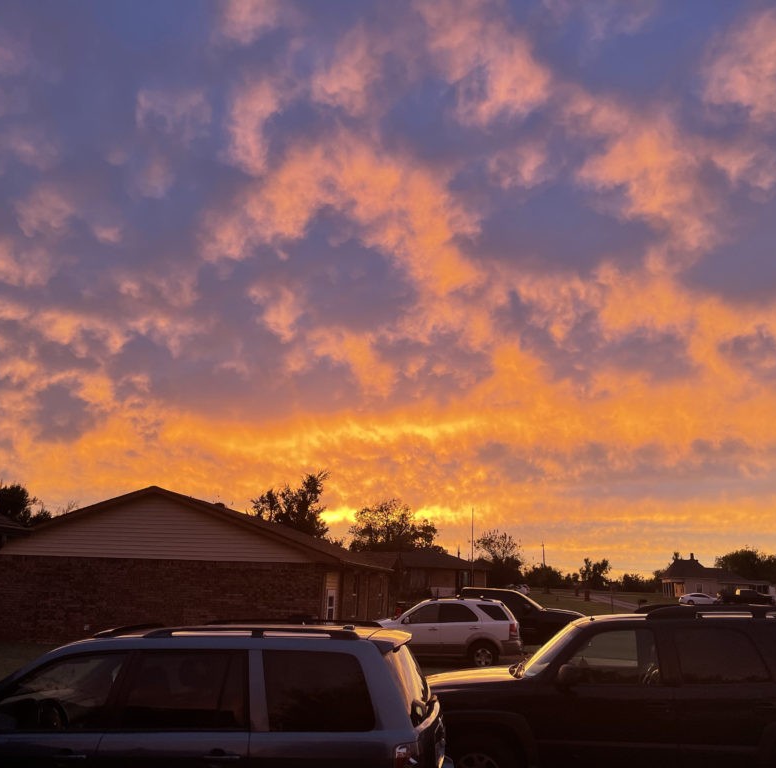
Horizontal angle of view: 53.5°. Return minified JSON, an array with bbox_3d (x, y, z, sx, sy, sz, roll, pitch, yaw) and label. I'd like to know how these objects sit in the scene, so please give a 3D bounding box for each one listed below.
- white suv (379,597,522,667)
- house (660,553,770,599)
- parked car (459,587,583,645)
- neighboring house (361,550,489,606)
[{"bbox_3d":[1.364,6.725,20.836,4.570,1.750,1.880,-1,-15,10],"label":"white suv"},{"bbox_3d":[43.928,26.241,104.252,13.200,5.700,10.500,-1,-15,9],"label":"house"},{"bbox_3d":[3.480,7.380,23.755,5.500,1.900,1.980,-1,-15,9],"label":"parked car"},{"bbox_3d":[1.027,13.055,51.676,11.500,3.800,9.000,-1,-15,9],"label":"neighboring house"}]

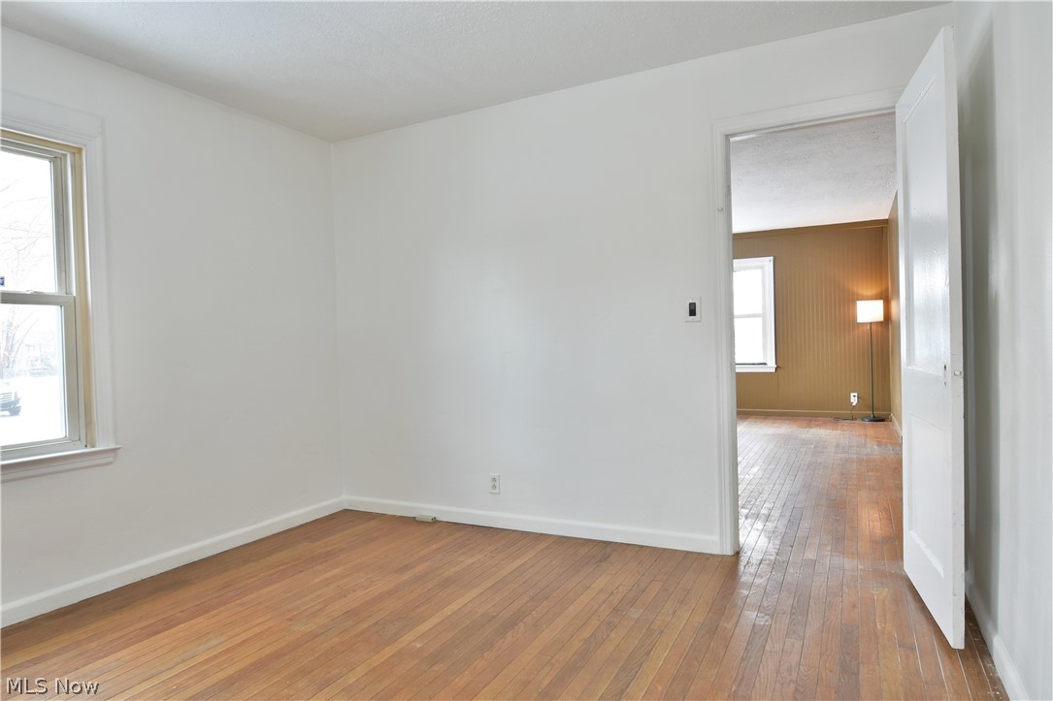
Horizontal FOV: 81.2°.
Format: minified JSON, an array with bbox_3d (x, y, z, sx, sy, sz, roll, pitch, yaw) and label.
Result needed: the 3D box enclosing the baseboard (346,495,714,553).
[{"bbox_3d":[-0.134,0.975,3.537,2.411,0.093,0.018,-1,1,27],"label":"baseboard"}]

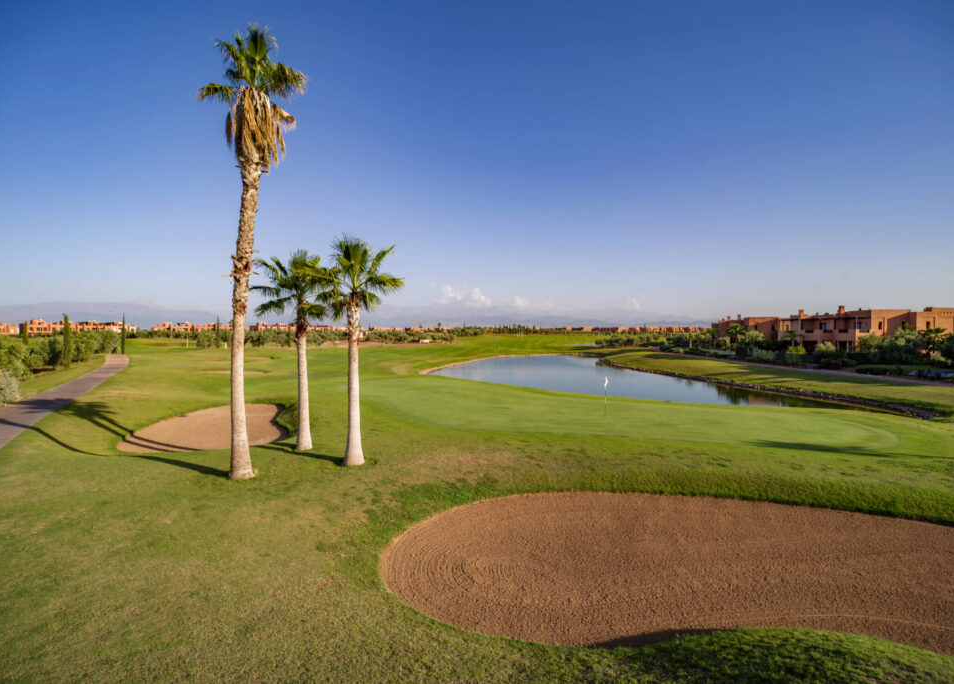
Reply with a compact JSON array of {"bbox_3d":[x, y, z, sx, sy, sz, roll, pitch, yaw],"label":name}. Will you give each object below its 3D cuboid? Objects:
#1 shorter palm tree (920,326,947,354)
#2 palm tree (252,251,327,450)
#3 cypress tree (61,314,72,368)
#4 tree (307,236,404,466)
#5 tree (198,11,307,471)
[{"bbox_3d":[57.700,0.130,54.000,3.400,4.300,3.400,0,2,0],"label":"shorter palm tree"},{"bbox_3d":[-7.100,0.330,16.500,3.100,7.700,3.100,0,2,0],"label":"palm tree"},{"bbox_3d":[-49.500,-0.060,51.500,1.200,6.500,1.200,0,2,0],"label":"cypress tree"},{"bbox_3d":[-4.140,0.290,14.500,3.250,7.750,3.250,0,2,0],"label":"tree"},{"bbox_3d":[-6.940,-2.700,13.200,3.400,13.900,3.400,0,2,0],"label":"tree"}]

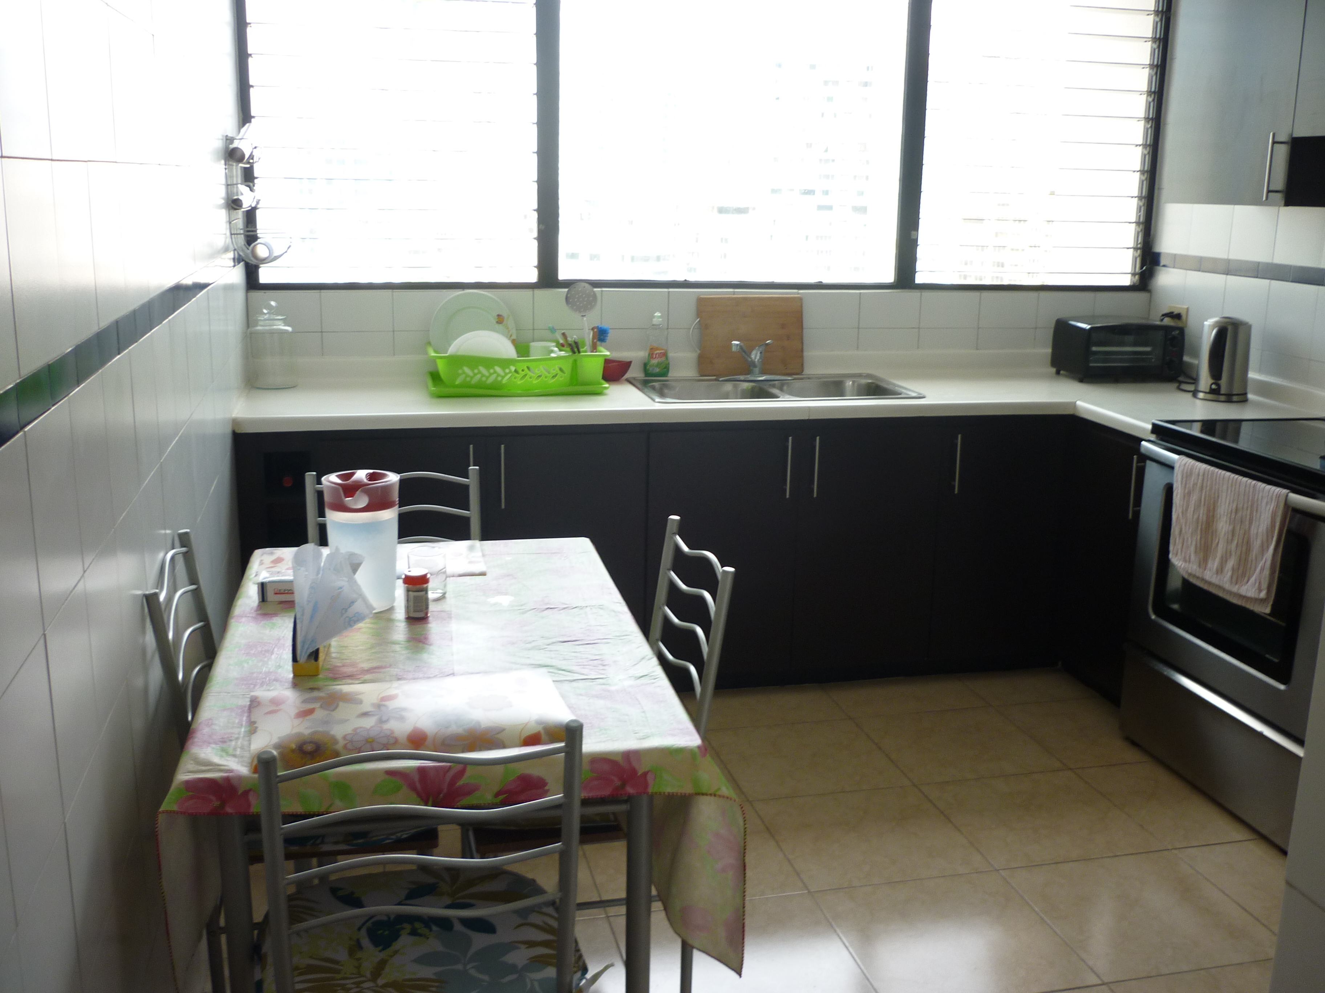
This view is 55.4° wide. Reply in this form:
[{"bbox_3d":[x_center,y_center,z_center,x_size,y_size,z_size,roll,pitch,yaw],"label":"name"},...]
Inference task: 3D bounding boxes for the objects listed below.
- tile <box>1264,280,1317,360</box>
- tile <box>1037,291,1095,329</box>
[{"bbox_3d":[1.902,-0.534,3.821,0.010,0.215,0.215,-2,14,-13],"label":"tile"},{"bbox_3d":[1.412,-0.650,4.419,0.220,0.124,0.010,-2,14,-13],"label":"tile"}]

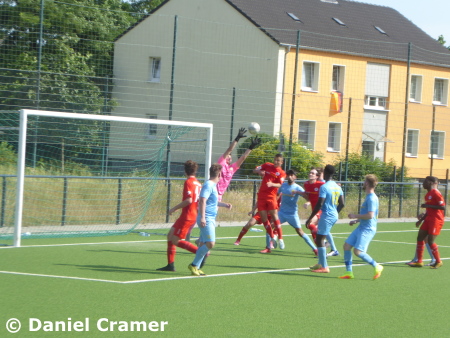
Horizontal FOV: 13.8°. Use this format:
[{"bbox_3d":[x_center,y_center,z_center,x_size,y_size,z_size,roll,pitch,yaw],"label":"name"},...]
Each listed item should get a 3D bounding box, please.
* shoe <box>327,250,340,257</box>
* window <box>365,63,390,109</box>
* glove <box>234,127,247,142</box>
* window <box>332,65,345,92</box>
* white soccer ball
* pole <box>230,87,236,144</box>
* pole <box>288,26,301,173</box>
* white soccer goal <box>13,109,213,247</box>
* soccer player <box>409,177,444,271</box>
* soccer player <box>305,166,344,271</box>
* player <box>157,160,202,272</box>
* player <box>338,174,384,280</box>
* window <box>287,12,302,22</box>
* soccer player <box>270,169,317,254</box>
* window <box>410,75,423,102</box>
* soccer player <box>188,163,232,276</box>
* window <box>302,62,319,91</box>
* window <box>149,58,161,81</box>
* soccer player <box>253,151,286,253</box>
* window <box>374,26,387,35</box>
[{"bbox_3d":[2.141,1.669,36.700,0.280,0.120,0.100,3,1,-13],"label":"shoe"},{"bbox_3d":[7.497,-4.124,92.257,0.220,2.220,2.200,4,1,36],"label":"window"},{"bbox_3d":[0.334,-0.720,38.800,0.190,0.290,0.110,30,0,-40],"label":"glove"},{"bbox_3d":[5.380,-4.298,89.287,0.200,1.350,1.080,4,1,36],"label":"window"},{"bbox_3d":[0.568,-0.779,35.800,0.220,0.220,0.220,3,1,0],"label":"white soccer ball"},{"bbox_3d":[0.195,-0.572,59.021,0.070,4.000,0.070,3,1,-37],"label":"pole"},{"bbox_3d":[2.273,-1.543,61.331,0.080,6.000,0.080,3,1,-37],"label":"pole"},{"bbox_3d":[-2.103,0.233,38.008,0.150,2.560,7.560,4,1,27],"label":"white soccer goal"},{"bbox_3d":[3.889,1.023,35.900,0.580,1.770,0.500,3,1,-23],"label":"soccer player"},{"bbox_3d":[1.718,0.855,31.800,0.550,1.830,0.500,3,1,-38],"label":"soccer player"},{"bbox_3d":[-0.696,0.756,30.100,0.760,1.780,0.520,3,1,30],"label":"player"},{"bbox_3d":[2.246,0.959,30.600,0.680,1.730,0.470,3,1,18],"label":"player"},{"bbox_3d":[3.368,-7.438,90.627,0.750,0.120,0.580,42,22,29],"label":"window"},{"bbox_3d":[1.316,0.851,36.800,1.000,1.710,0.550,3,1,9],"label":"soccer player"},{"bbox_3d":[9.739,-4.100,95.351,0.200,1.370,1.150,4,1,36],"label":"window"},{"bbox_3d":[-0.243,0.823,30.200,0.680,1.800,0.520,3,1,-3],"label":"soccer player"},{"bbox_3d":[4.022,-4.327,87.300,0.150,1.380,1.330,3,1,36],"label":"window"},{"bbox_3d":[-3.300,-4.729,89.270,0.740,1.200,0.200,4,1,36],"label":"window"},{"bbox_3d":[0.859,0.633,35.900,0.620,1.810,0.470,3,1,13],"label":"soccer player"},{"bbox_3d":[8.146,-7.303,97.412,0.720,0.120,0.560,42,22,29],"label":"window"}]

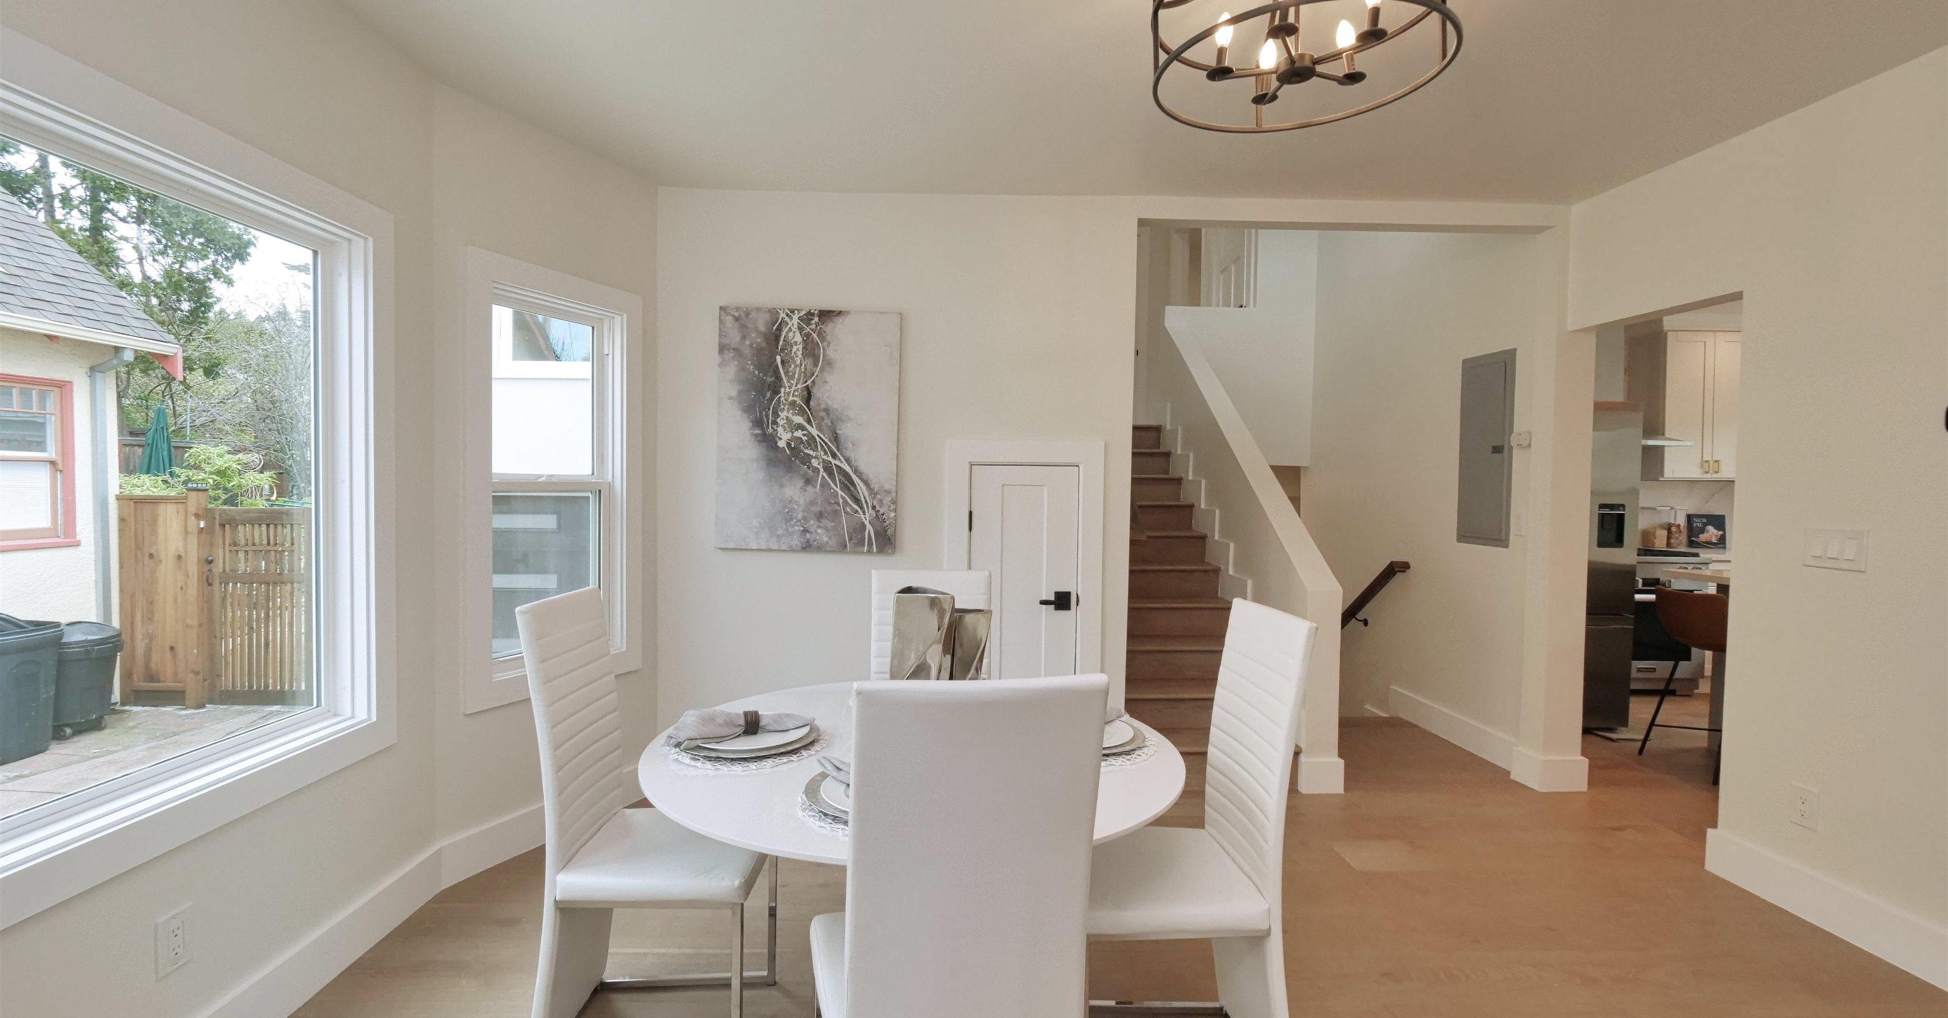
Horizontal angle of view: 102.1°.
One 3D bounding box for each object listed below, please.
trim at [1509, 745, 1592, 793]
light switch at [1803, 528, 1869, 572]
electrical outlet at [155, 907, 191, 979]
[{"bbox_3d":[2.604,1.172,3.553,0.230,0.145,0.175,1,2,-1],"label":"trim"},{"bbox_3d":[2.611,0.124,2.394,0.011,0.117,0.166,1,2,-1],"label":"light switch"},{"bbox_3d":[-1.668,0.904,1.647,0.009,0.119,0.074,1,2,-1],"label":"electrical outlet"}]

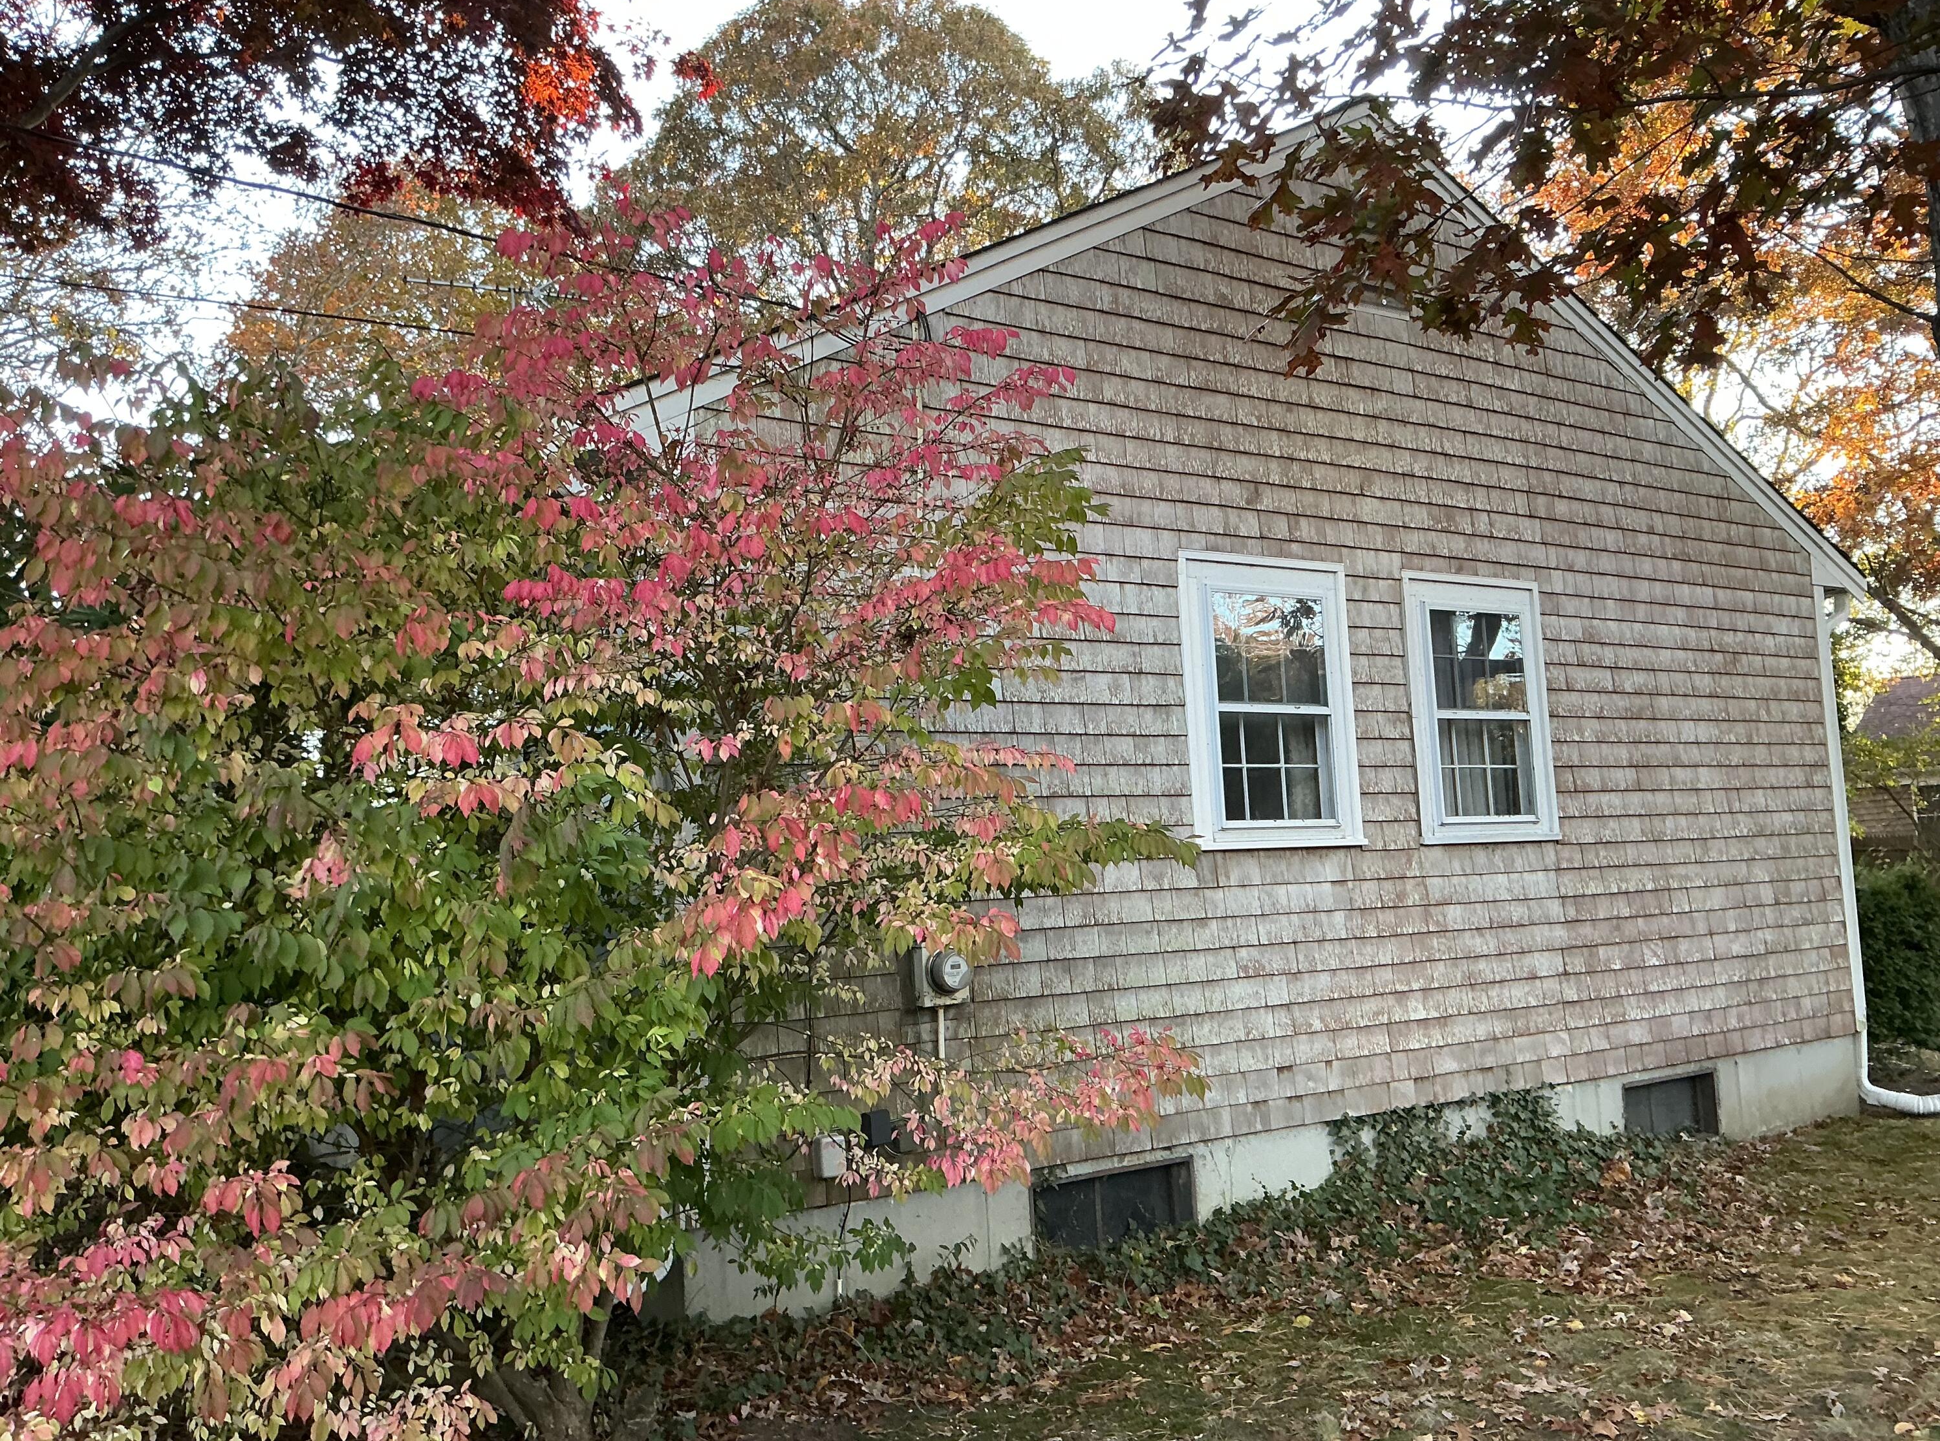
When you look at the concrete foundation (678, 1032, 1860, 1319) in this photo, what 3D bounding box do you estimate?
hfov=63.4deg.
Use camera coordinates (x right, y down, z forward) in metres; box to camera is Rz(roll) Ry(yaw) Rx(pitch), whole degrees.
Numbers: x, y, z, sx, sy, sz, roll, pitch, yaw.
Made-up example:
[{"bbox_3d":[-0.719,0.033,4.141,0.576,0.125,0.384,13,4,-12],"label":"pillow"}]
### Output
[{"bbox_3d":[2.070,2.068,7.535,7.401,0.462,0.300,1,-7,-32],"label":"concrete foundation"}]

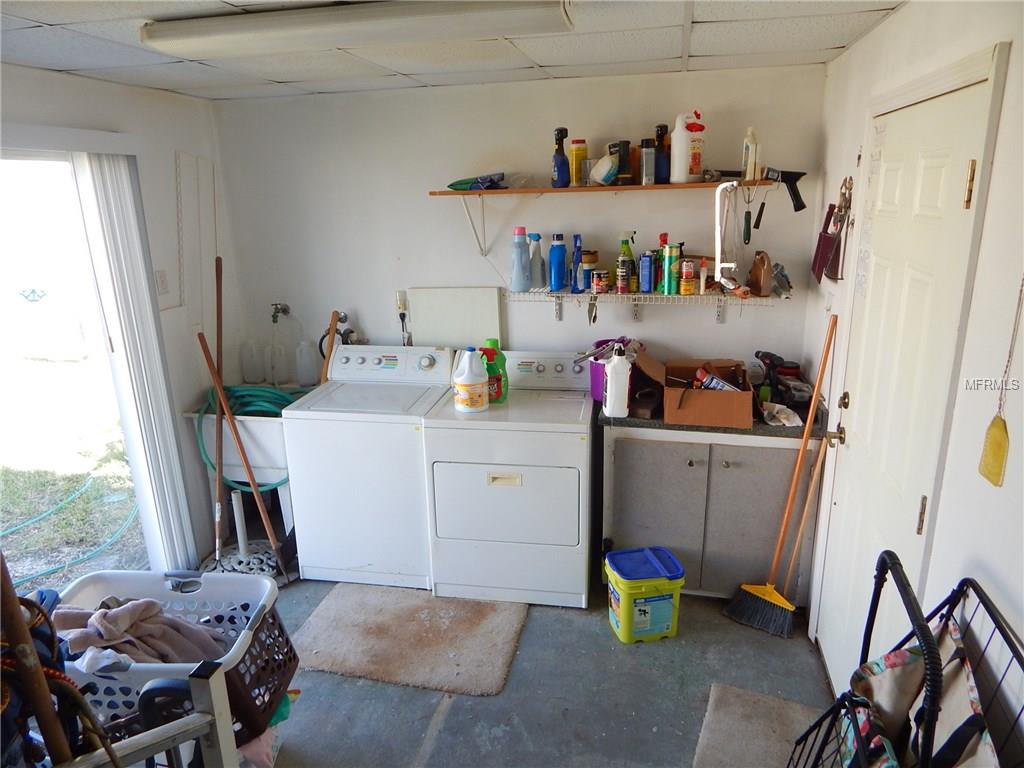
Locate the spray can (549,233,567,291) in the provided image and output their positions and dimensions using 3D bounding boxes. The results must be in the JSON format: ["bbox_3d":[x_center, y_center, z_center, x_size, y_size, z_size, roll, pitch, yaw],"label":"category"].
[{"bbox_3d":[0.226,-0.593,3.183,0.077,0.275,0.067,3,15,15],"label":"spray can"}]

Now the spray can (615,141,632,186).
[{"bbox_3d":[0.523,-1.027,3.038,0.069,0.202,0.069,3,15,15],"label":"spray can"}]

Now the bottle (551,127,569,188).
[{"bbox_3d":[0.225,-1.042,3.006,0.080,0.267,0.060,-12,18,-33],"label":"bottle"}]

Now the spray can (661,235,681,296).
[{"bbox_3d":[0.711,-0.517,2.894,0.078,0.242,0.078,2,15,11],"label":"spray can"}]

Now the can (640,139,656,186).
[{"bbox_3d":[0.615,-0.995,2.926,0.064,0.201,0.064,3,15,15],"label":"can"}]

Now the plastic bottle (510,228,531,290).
[{"bbox_3d":[0.044,-0.585,3.054,0.098,0.300,0.085,2,15,11],"label":"plastic bottle"}]

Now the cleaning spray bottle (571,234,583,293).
[{"bbox_3d":[0.303,-0.545,2.969,0.060,0.262,0.095,2,15,11],"label":"cleaning spray bottle"}]

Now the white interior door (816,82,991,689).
[{"bbox_3d":[1.215,0.201,2.123,0.045,2.045,0.808,2,15,11],"label":"white interior door"}]

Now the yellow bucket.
[{"bbox_3d":[0.572,0.926,2.828,0.285,0.330,0.235,-4,16,-8],"label":"yellow bucket"}]

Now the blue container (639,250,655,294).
[{"bbox_3d":[0.634,-0.529,3.062,0.058,0.190,0.060,5,17,22],"label":"blue container"}]

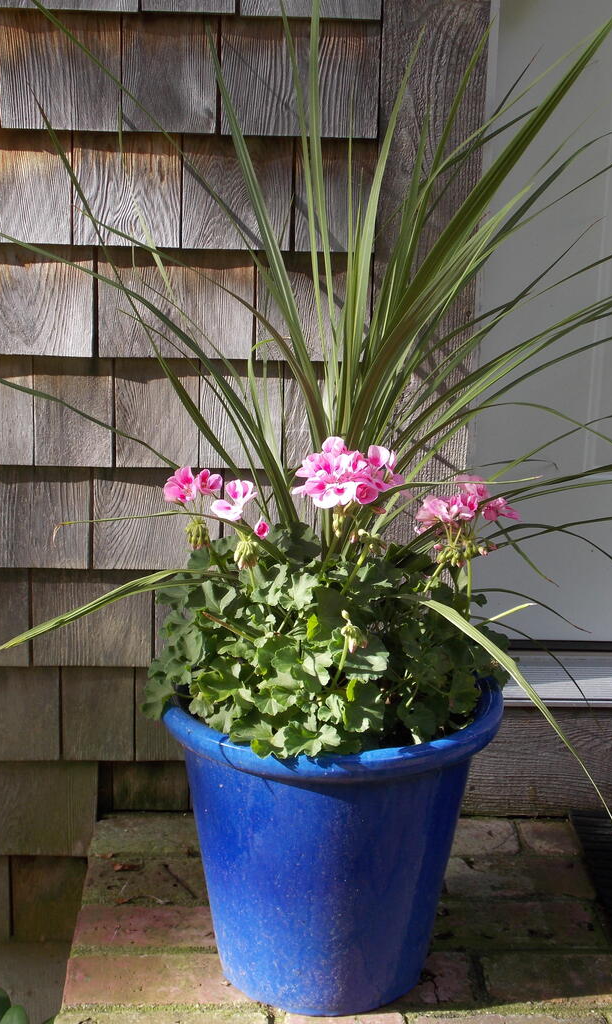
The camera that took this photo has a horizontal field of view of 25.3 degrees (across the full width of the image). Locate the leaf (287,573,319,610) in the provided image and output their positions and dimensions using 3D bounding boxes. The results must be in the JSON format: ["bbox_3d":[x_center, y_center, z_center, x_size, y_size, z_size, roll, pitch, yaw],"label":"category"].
[{"bbox_3d":[-0.003,0.074,1.269,0.030,0.034,0.022,1,14,-3],"label":"leaf"}]

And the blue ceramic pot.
[{"bbox_3d":[0.023,0.318,1.395,0.338,0.302,0.338,1,14,-3],"label":"blue ceramic pot"}]

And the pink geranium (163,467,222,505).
[{"bbox_3d":[-0.109,-0.025,1.310,0.057,0.034,0.045,1,14,-3],"label":"pink geranium"}]

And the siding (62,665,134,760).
[{"bbox_3d":[-0.258,0.250,1.692,0.090,0.125,0.016,1,14,-3],"label":"siding"}]

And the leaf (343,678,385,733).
[{"bbox_3d":[0.055,0.184,1.291,0.040,0.047,0.030,1,15,-4],"label":"leaf"}]

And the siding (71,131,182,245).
[{"bbox_3d":[-0.203,-0.364,1.539,0.122,0.127,0.016,1,14,-3],"label":"siding"}]

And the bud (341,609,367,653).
[{"bbox_3d":[0.044,0.111,1.249,0.024,0.038,0.023,1,14,-3],"label":"bud"}]

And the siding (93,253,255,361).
[{"bbox_3d":[-0.149,-0.239,1.573,0.180,0.125,0.016,1,14,-3],"label":"siding"}]

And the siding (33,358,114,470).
[{"bbox_3d":[-0.272,-0.117,1.598,0.092,0.130,0.016,1,14,-3],"label":"siding"}]

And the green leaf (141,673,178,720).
[{"bbox_3d":[-0.147,0.185,1.365,0.038,0.045,0.030,1,15,-4],"label":"green leaf"}]

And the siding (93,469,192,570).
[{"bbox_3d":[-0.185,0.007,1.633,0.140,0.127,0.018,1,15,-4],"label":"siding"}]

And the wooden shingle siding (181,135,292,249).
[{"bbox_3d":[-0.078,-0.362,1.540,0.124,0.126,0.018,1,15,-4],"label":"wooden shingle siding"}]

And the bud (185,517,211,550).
[{"bbox_3d":[-0.106,0.021,1.333,0.025,0.032,0.025,1,15,-4],"label":"bud"}]

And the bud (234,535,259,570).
[{"bbox_3d":[-0.057,0.039,1.298,0.023,0.034,0.022,1,14,-3],"label":"bud"}]

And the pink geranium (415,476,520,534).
[{"bbox_3d":[0.158,-0.006,1.329,0.102,0.050,0.080,1,14,-3],"label":"pink geranium"}]

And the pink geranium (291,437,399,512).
[{"bbox_3d":[0.036,-0.035,1.261,0.099,0.068,0.085,1,15,-4],"label":"pink geranium"}]

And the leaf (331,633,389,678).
[{"bbox_3d":[0.050,0.133,1.261,0.054,0.036,0.042,1,15,-4],"label":"leaf"}]

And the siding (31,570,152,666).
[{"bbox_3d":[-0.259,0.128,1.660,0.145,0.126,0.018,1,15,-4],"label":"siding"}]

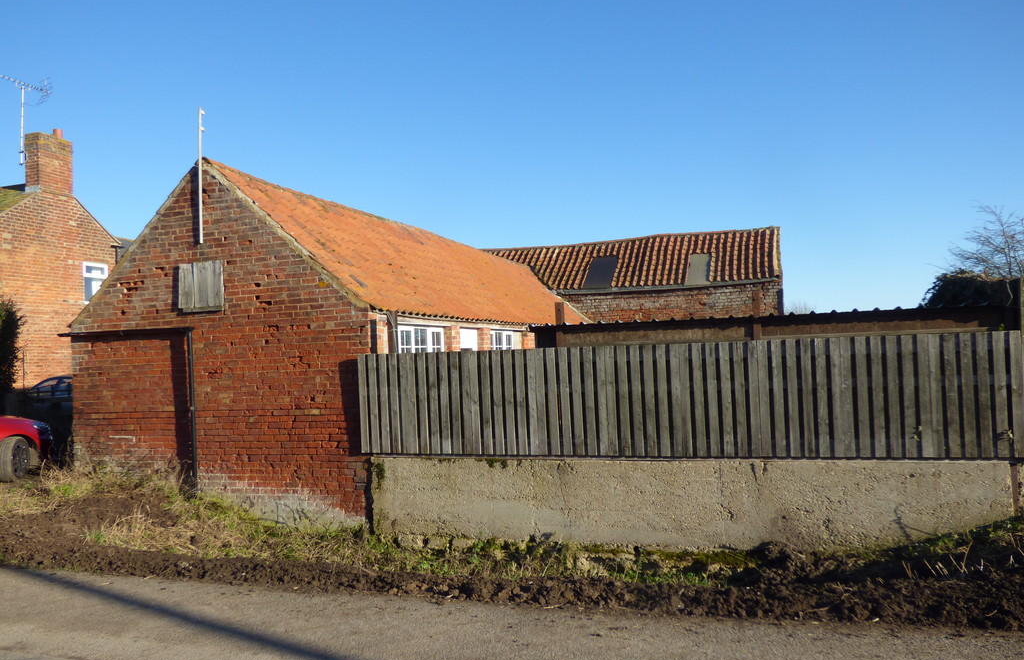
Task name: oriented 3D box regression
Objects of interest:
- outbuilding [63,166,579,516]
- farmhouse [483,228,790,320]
[{"bbox_3d":[-1.733,0.195,16.657,4.970,4.730,13.820,-3,-2,19],"label":"outbuilding"},{"bbox_3d":[3.191,-0.116,23.947,9.950,5.400,3.850,-3,-2,19],"label":"farmhouse"}]

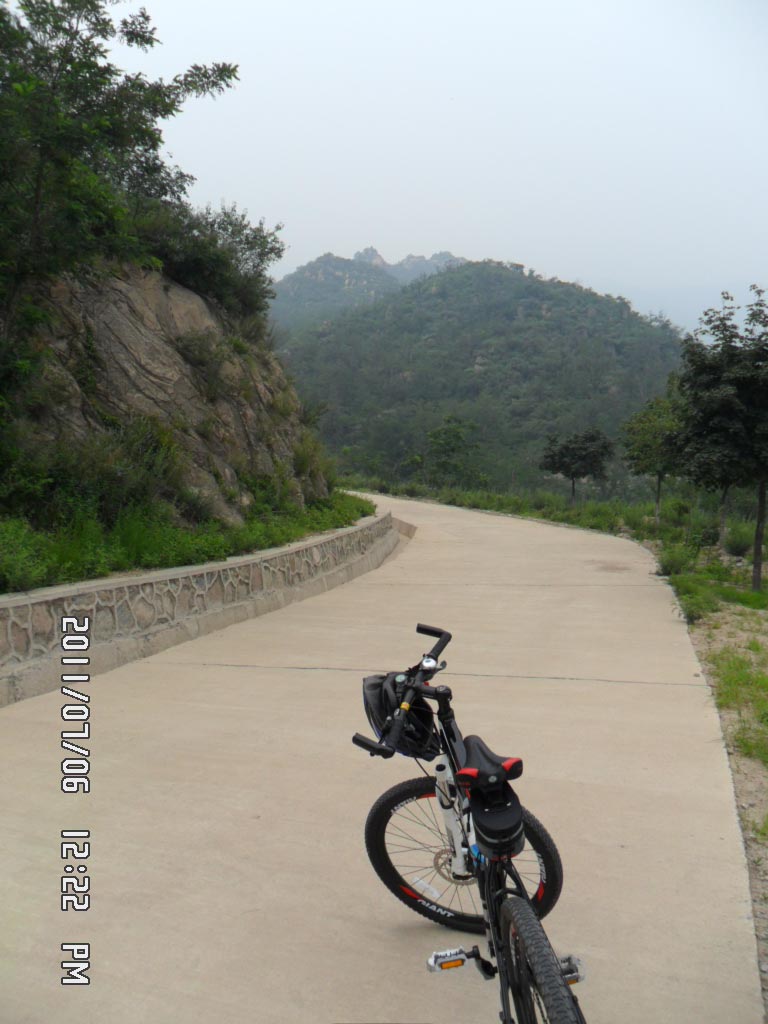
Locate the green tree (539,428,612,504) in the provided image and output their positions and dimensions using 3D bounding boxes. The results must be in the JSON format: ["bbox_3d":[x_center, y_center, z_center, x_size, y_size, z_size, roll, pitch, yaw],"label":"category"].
[{"bbox_3d":[8.195,-1.894,34.000,3.200,3.320,3.000,1,3,0],"label":"green tree"}]

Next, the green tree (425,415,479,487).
[{"bbox_3d":[3.859,-3.254,46.000,3.400,4.720,3.200,1,3,0],"label":"green tree"}]

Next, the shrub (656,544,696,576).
[{"bbox_3d":[4.416,0.735,12.100,0.580,0.480,0.560,1,3,0],"label":"shrub"}]

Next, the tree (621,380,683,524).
[{"bbox_3d":[7.847,-1.627,23.000,2.100,4.030,2.100,1,3,0],"label":"tree"}]

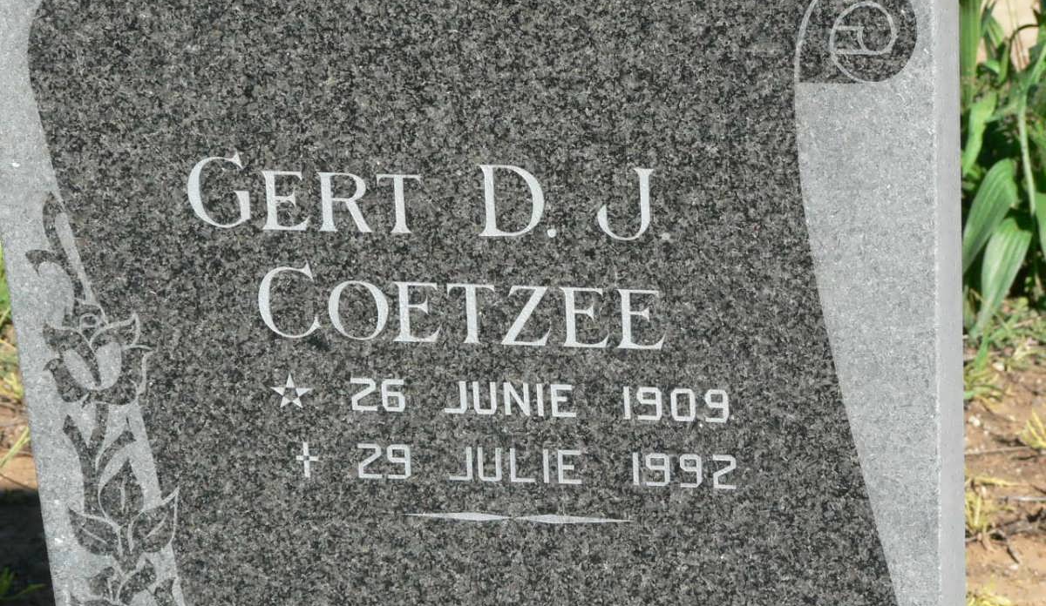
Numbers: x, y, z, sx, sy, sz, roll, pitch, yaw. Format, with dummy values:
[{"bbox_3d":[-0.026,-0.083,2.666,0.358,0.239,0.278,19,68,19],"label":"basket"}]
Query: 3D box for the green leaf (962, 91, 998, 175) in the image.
[{"bbox_3d":[0.421,-0.157,5.600,0.021,0.080,0.025,19,3,5],"label":"green leaf"}]

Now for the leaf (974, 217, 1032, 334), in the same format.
[{"bbox_3d":[0.438,-0.024,5.550,0.044,0.108,0.035,15,0,6],"label":"leaf"}]

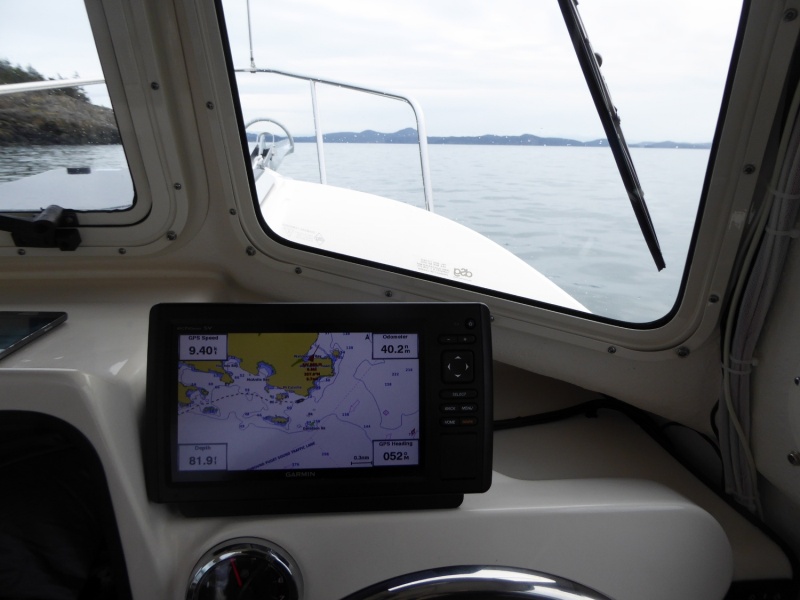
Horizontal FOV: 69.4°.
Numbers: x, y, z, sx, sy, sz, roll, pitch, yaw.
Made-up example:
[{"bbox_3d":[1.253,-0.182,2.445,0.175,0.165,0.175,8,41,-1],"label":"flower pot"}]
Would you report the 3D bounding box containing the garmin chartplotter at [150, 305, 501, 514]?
[{"bbox_3d":[-0.067,0.094,0.521,0.286,0.182,0.082,0,-1,-5],"label":"garmin chartplotter"}]

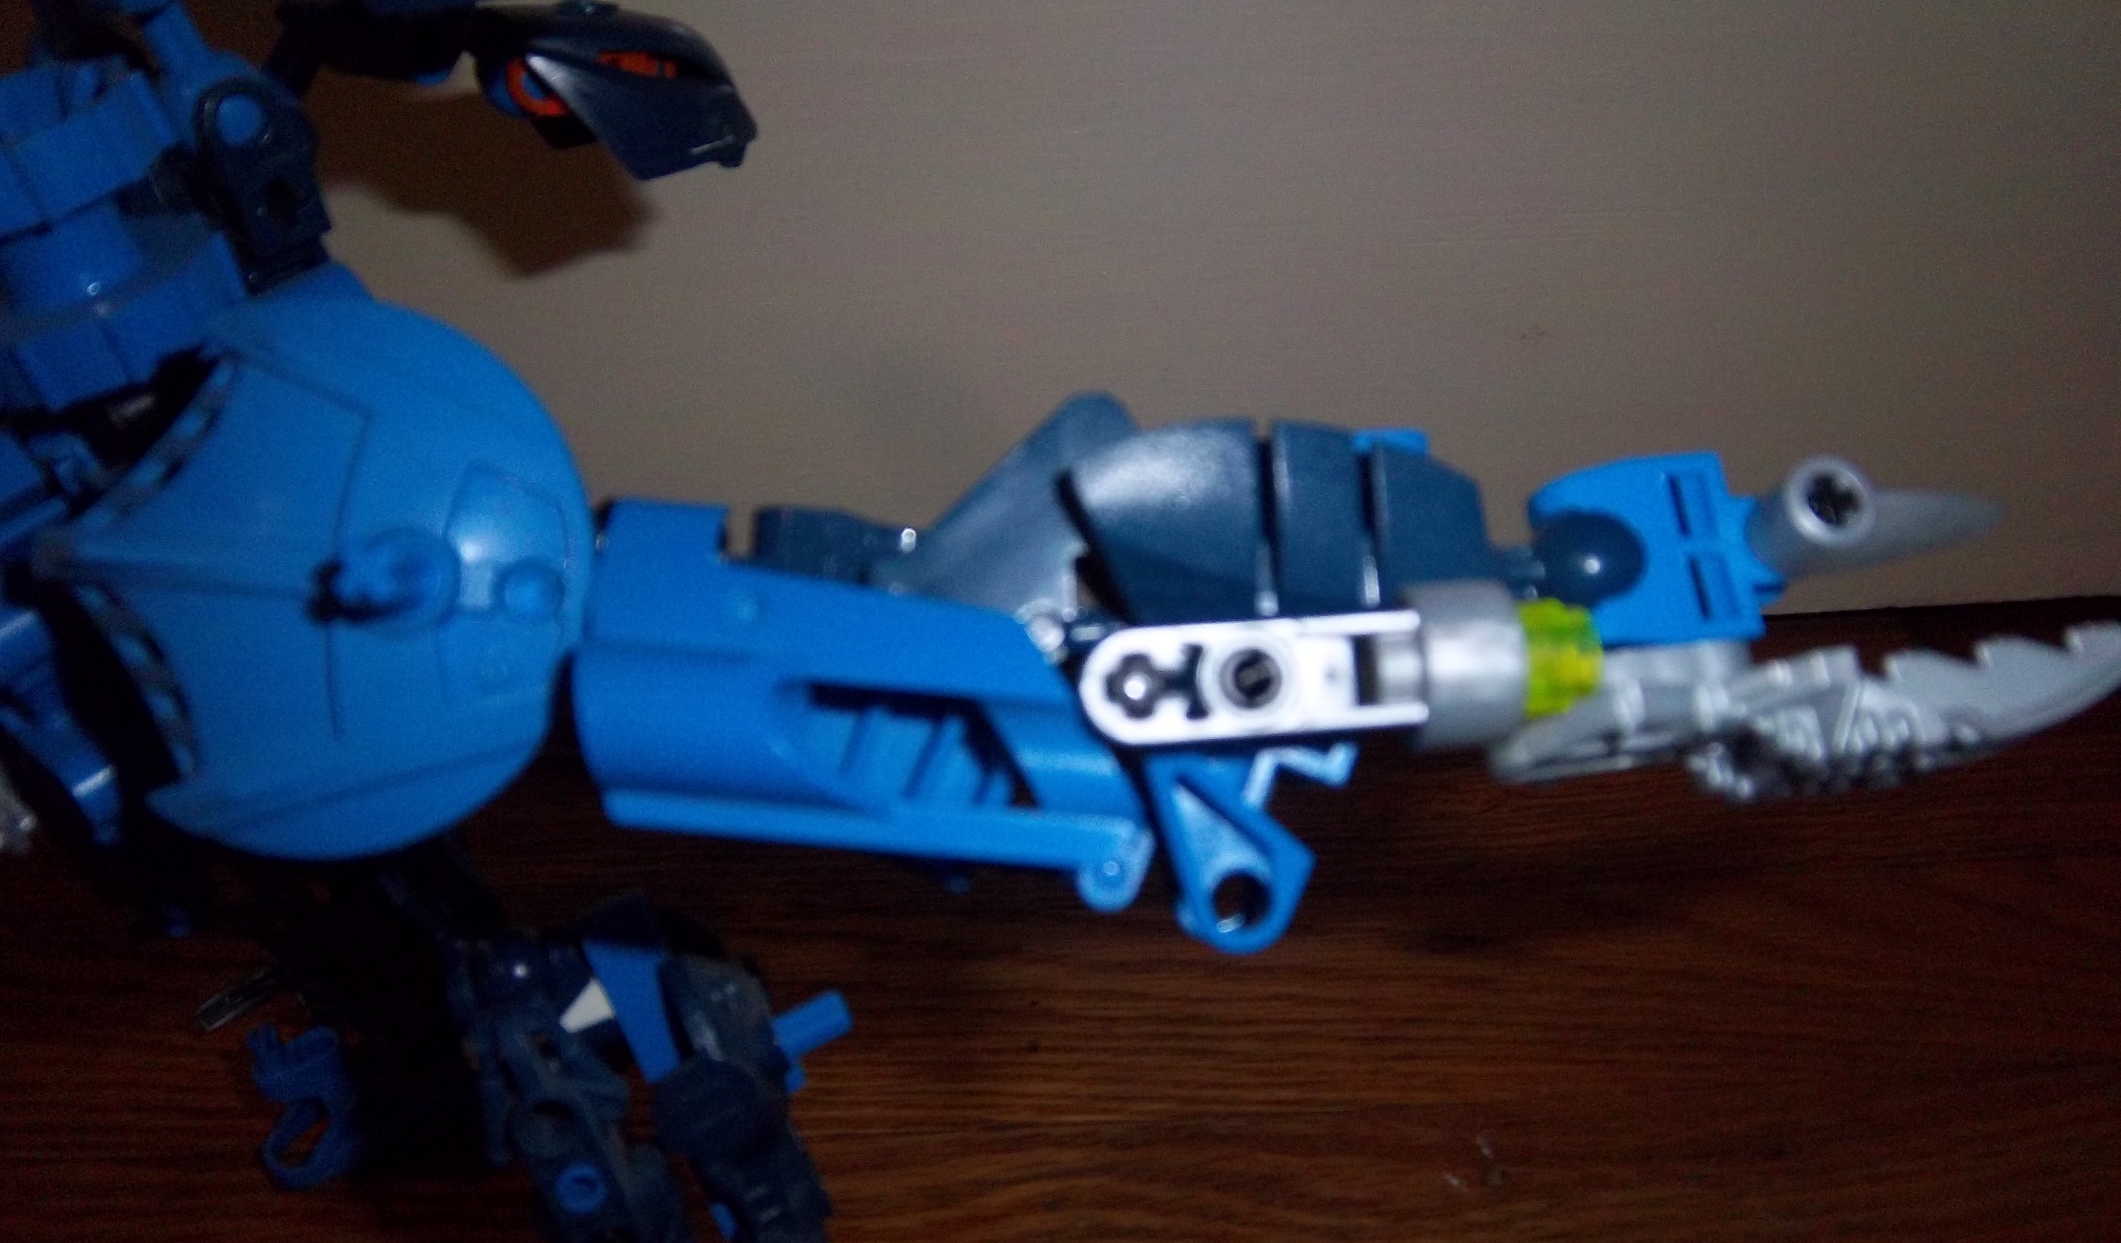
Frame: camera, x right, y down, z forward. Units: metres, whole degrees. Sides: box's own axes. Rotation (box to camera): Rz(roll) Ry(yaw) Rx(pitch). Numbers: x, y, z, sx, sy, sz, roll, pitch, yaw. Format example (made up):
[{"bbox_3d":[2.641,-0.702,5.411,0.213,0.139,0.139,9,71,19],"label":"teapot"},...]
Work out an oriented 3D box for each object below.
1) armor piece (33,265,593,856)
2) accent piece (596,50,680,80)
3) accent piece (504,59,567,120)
[{"bbox_3d":[-0.064,-0.004,0.143,0.047,0.048,0.032,4,0,5],"label":"armor piece"},{"bbox_3d":[-0.044,-0.058,0.179,0.009,0.003,0.004,8,6,-6],"label":"accent piece"},{"bbox_3d":[-0.054,-0.056,0.179,0.007,0.007,0.004,6,3,-1],"label":"accent piece"}]

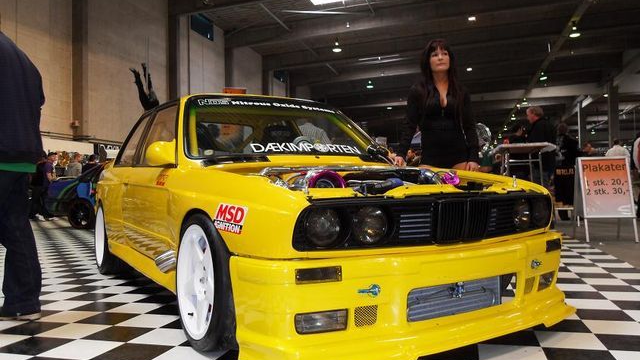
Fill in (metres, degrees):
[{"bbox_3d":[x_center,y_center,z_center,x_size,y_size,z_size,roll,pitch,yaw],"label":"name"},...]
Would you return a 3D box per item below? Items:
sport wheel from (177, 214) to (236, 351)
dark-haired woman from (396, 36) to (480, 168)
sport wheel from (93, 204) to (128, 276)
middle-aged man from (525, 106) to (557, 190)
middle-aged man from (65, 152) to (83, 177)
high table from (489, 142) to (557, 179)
[{"bbox_3d":[-0.420,0.436,2.215,0.240,0.600,0.600,-1,-1,-31],"label":"sport wheel"},{"bbox_3d":[0.820,-0.113,3.620,0.580,1.700,0.420,-1,-1,9],"label":"dark-haired woman"},{"bbox_3d":[-1.735,0.511,4.380,0.240,0.600,0.600,-1,-1,-31],"label":"sport wheel"},{"bbox_3d":[2.940,-0.113,6.950,0.420,1.740,0.520,-2,-1,12],"label":"middle-aged man"},{"bbox_3d":[-6.260,0.213,13.150,0.360,1.760,0.500,-1,-1,-28],"label":"middle-aged man"},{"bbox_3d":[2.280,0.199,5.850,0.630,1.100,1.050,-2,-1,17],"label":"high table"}]

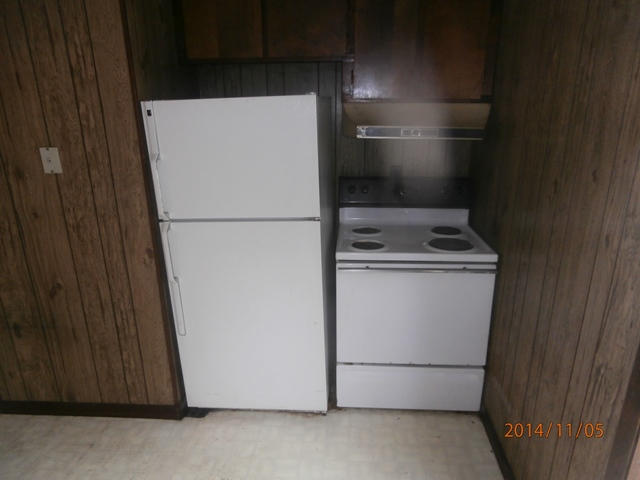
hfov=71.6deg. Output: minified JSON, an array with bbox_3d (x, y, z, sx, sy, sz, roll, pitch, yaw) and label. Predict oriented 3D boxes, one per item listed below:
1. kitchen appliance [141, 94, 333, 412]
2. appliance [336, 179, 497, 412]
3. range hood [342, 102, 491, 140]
[{"bbox_3d":[-0.331,0.061,2.462,0.763,1.635,0.735,1,18,6],"label":"kitchen appliance"},{"bbox_3d":[0.486,0.282,2.496,0.760,1.190,0.665,0,18,4],"label":"appliance"},{"bbox_3d":[0.498,-0.628,2.340,0.757,0.180,0.455,0,18,4],"label":"range hood"}]

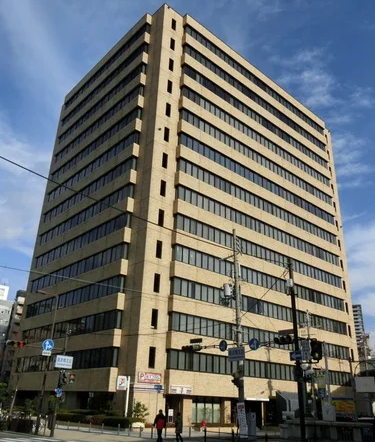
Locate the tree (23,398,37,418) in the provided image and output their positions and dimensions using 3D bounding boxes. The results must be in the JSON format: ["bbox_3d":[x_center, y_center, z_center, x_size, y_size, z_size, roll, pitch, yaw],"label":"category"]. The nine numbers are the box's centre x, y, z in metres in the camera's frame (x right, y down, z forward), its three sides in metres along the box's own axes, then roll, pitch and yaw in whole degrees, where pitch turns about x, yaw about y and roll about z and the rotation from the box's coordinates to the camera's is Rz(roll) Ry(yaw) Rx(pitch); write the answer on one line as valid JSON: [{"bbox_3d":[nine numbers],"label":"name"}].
[{"bbox_3d":[-17.984,21.283,47.924,1.400,2.100,1.400,21,-30,-37],"label":"tree"}]

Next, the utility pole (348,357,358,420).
[{"bbox_3d":[13.110,13.774,32.912,0.220,5.906,0.220,2,-23,0],"label":"utility pole"}]

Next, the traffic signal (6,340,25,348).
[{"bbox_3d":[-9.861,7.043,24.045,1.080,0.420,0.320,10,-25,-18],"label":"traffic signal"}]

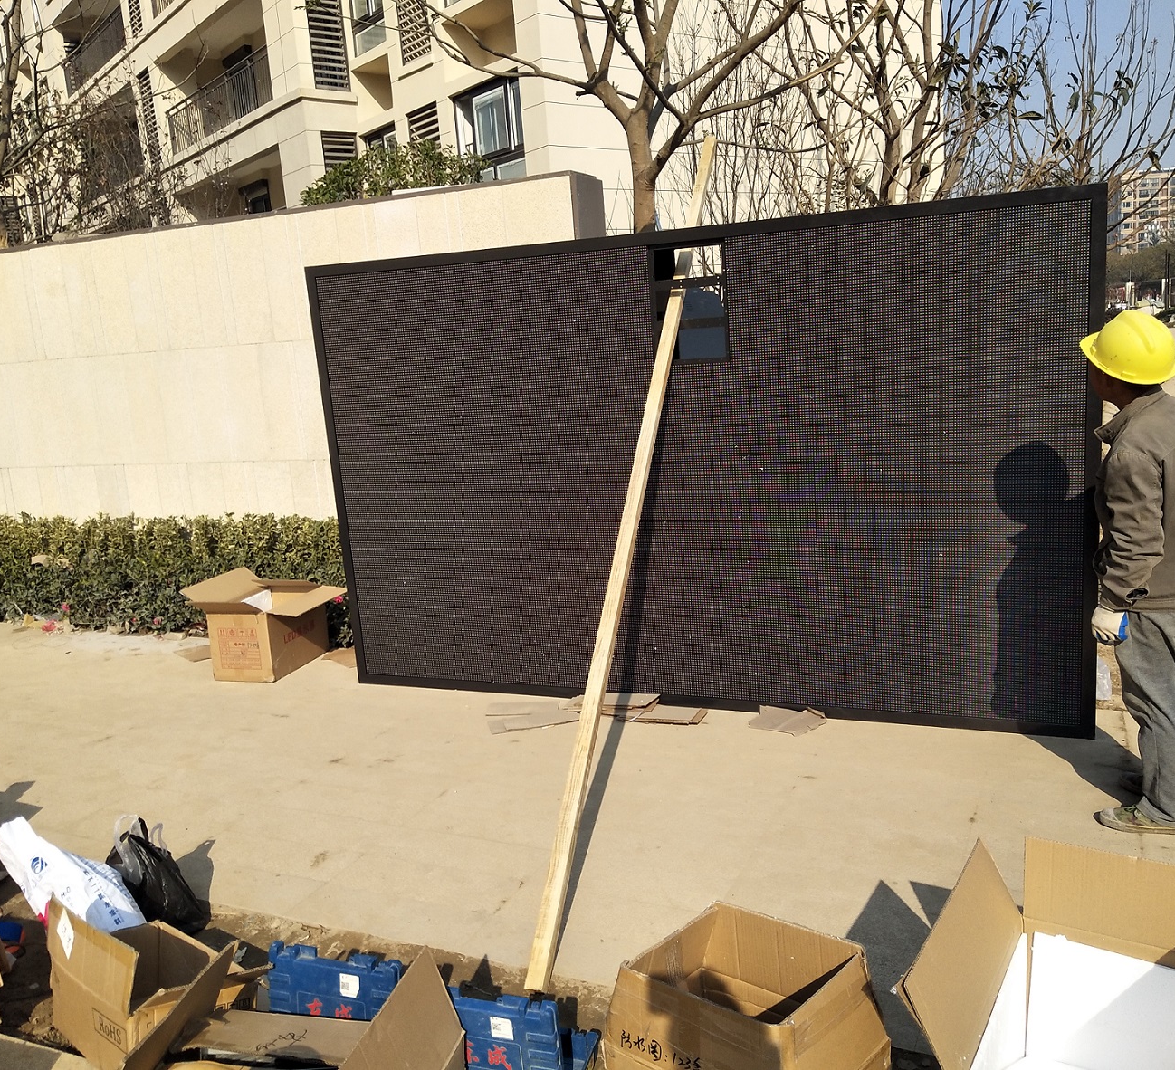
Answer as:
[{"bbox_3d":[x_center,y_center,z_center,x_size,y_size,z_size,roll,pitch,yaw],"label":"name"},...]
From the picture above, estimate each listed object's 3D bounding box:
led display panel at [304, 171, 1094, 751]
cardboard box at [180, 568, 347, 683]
[{"bbox_3d":[0.339,-0.239,4.533,3.300,2.010,0.120,1,13,22],"label":"led display panel"},{"bbox_3d":[-1.678,0.468,5.712,0.650,0.460,0.750,-1,11,19],"label":"cardboard box"}]

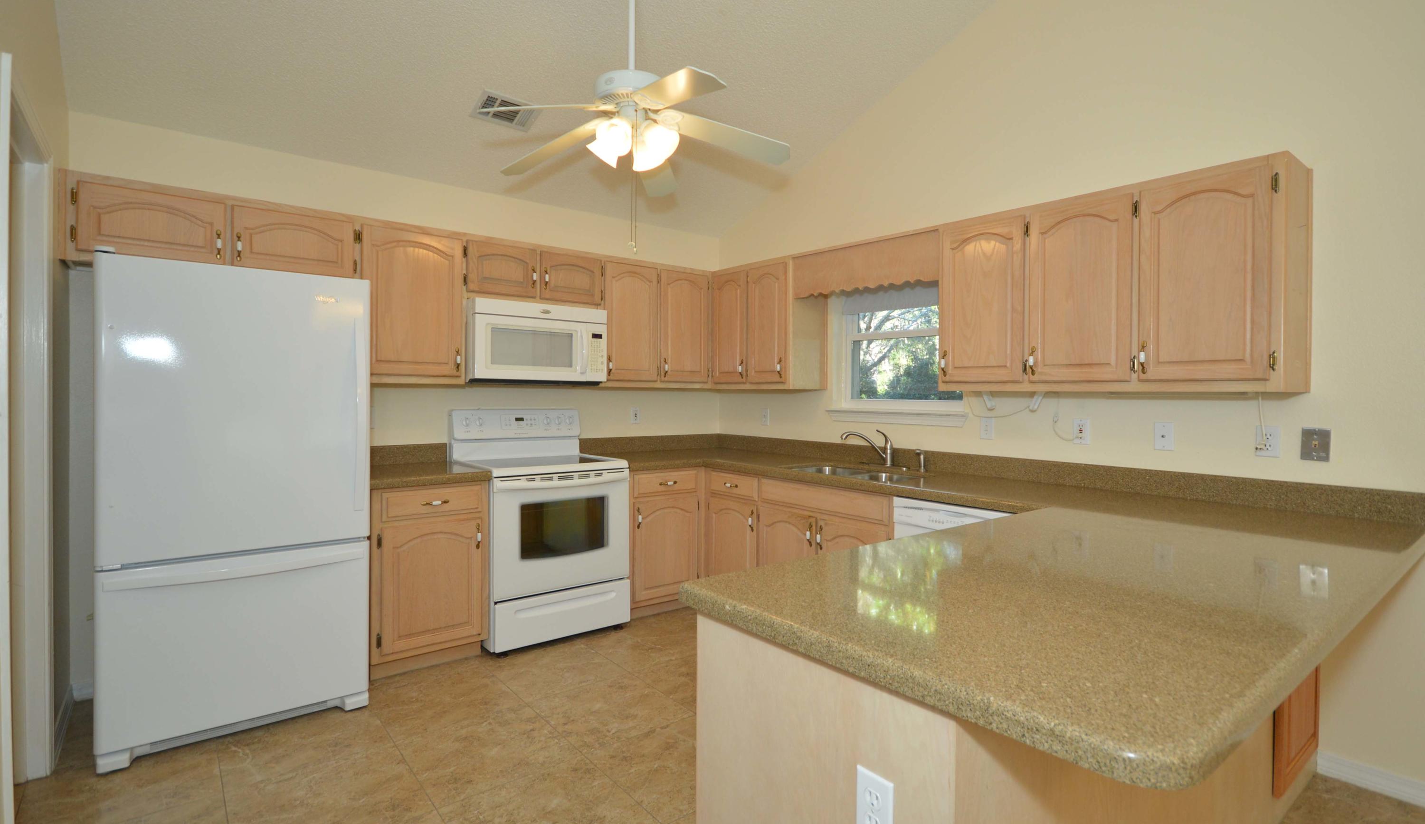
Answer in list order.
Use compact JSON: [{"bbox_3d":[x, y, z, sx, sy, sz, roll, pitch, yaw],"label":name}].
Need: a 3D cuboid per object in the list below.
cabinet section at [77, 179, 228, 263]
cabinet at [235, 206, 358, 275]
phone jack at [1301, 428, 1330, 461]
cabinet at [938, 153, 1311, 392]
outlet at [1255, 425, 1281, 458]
[{"bbox_3d":[-2.305,-0.743,2.783,0.458,0.268,0.355,0,2,-38],"label":"cabinet section"},{"bbox_3d":[-1.937,-0.748,3.090,0.475,0.282,0.325,-1,2,-39],"label":"cabinet"},{"bbox_3d":[2.117,0.116,2.361,0.014,0.117,0.077,-1,2,-39],"label":"phone jack"},{"bbox_3d":[1.579,-0.472,2.768,0.334,0.779,1.272,-1,2,-39],"label":"cabinet"},{"bbox_3d":[2.034,0.109,2.464,0.014,0.115,0.071,-1,2,-39],"label":"outlet"}]

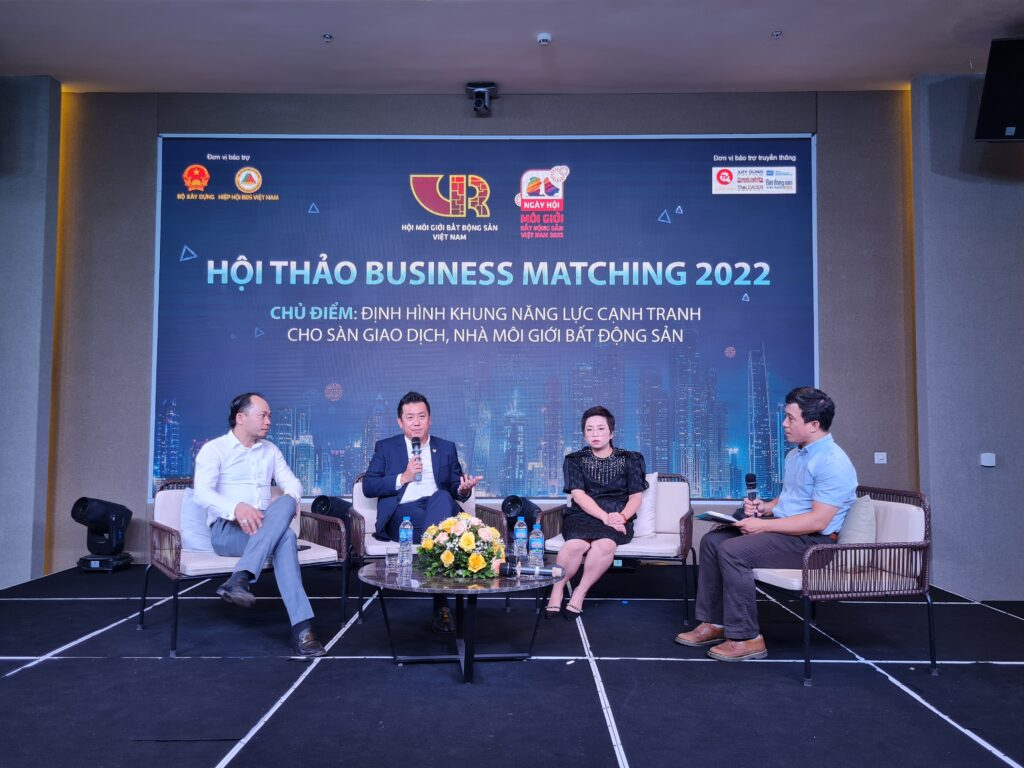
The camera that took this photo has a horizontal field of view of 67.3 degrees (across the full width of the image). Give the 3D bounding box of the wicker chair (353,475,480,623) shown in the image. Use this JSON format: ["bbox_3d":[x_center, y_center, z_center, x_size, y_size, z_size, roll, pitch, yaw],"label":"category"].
[{"bbox_3d":[-0.505,0.911,4.509,0.867,0.755,0.653,1,-4,-18],"label":"wicker chair"}]

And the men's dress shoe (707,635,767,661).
[{"bbox_3d":[1.015,1.183,3.471,0.272,0.100,0.102,1,-4,-13],"label":"men's dress shoe"}]

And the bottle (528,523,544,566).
[{"bbox_3d":[0.105,0.699,3.235,0.062,0.218,0.062,0,-3,1],"label":"bottle"}]

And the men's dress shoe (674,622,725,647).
[{"bbox_3d":[0.924,1.194,3.719,0.285,0.104,0.105,1,-4,-17],"label":"men's dress shoe"}]

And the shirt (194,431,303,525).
[{"bbox_3d":[-1.353,0.477,3.954,0.400,0.490,0.500,-3,-5,43],"label":"shirt"}]

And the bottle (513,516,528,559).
[{"bbox_3d":[0.042,0.714,3.493,0.062,0.218,0.062,0,-3,1],"label":"bottle"}]

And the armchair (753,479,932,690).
[{"bbox_3d":[1.394,0.865,3.614,0.640,0.755,0.890,1,-4,-12],"label":"armchair"}]

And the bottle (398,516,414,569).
[{"bbox_3d":[-0.476,0.713,3.478,0.063,0.222,0.063,0,-3,1],"label":"bottle"}]

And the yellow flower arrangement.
[{"bbox_3d":[-0.220,0.694,3.407,0.385,0.250,0.360,0,-3,1],"label":"yellow flower arrangement"}]

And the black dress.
[{"bbox_3d":[0.521,0.636,4.472,0.490,0.530,0.500,-1,-4,18],"label":"black dress"}]

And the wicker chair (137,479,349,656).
[{"bbox_3d":[-1.381,0.881,3.987,0.890,0.750,0.640,3,-5,-40],"label":"wicker chair"}]

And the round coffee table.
[{"bbox_3d":[-0.219,1.021,3.392,0.895,0.405,0.895,0,-3,0],"label":"round coffee table"}]

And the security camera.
[{"bbox_3d":[-0.232,-2.144,5.826,0.205,0.205,0.180,0,-3,7],"label":"security camera"}]

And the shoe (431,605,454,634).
[{"bbox_3d":[-0.349,1.206,4.005,0.105,0.106,0.280,1,-3,-13],"label":"shoe"}]

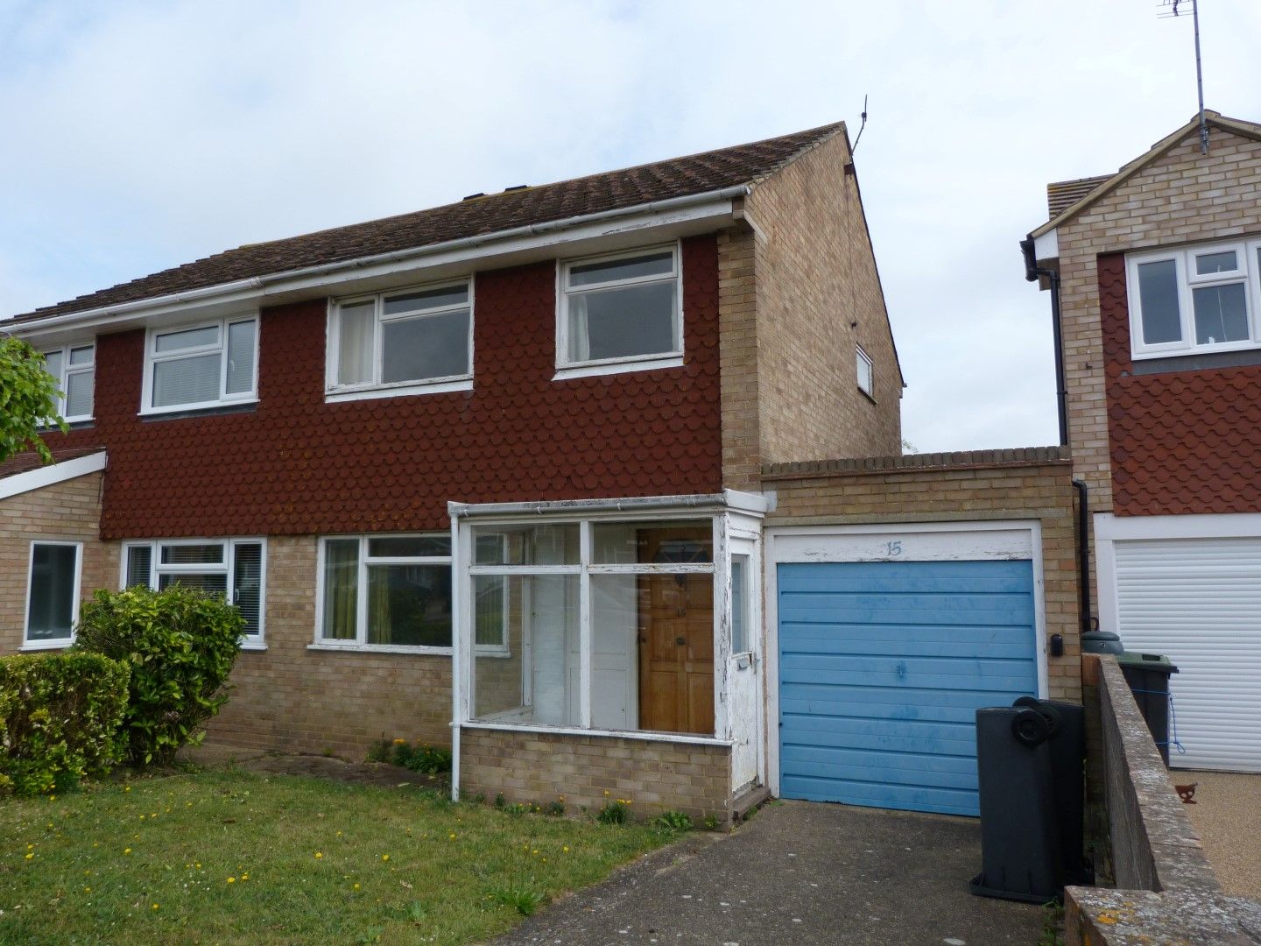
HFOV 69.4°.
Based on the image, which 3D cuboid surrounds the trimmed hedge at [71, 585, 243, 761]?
[{"bbox_3d":[-4.754,2.042,9.214,1.400,1.790,1.200,-3,-7,24],"label":"trimmed hedge"}]

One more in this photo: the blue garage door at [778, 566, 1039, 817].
[{"bbox_3d":[2.131,1.654,7.125,1.984,1.910,0.080,-3,-7,24],"label":"blue garage door"}]

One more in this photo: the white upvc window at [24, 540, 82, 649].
[{"bbox_3d":[-6.623,1.380,10.441,0.100,1.177,0.658,-3,-7,24],"label":"white upvc window"}]

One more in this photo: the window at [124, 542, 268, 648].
[{"bbox_3d":[-4.983,1.351,10.304,2.314,1.177,0.110,-3,-7,24],"label":"window"}]

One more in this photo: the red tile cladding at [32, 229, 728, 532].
[{"bbox_3d":[-3.538,-0.616,9.821,9.465,2.549,0.120,-3,-7,24],"label":"red tile cladding"}]

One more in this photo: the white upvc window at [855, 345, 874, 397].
[{"bbox_3d":[3.313,-1.420,12.914,0.100,0.628,1.316,-3,-7,24],"label":"white upvc window"}]

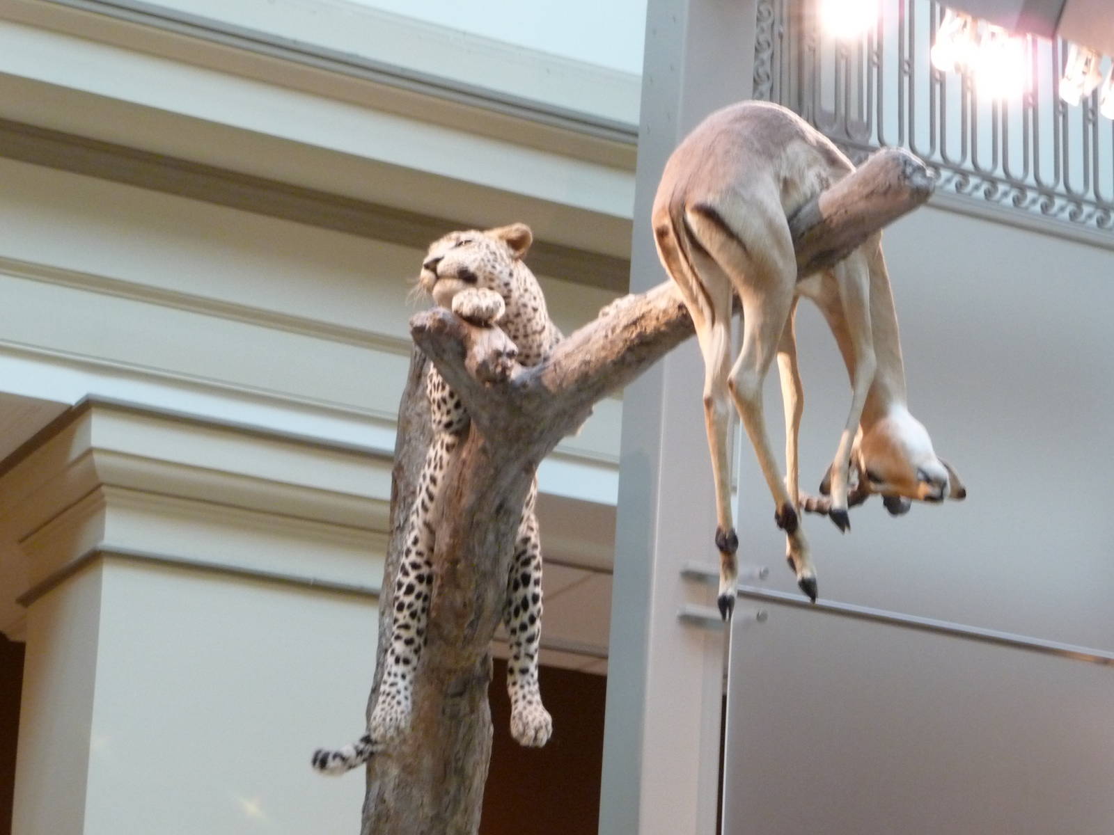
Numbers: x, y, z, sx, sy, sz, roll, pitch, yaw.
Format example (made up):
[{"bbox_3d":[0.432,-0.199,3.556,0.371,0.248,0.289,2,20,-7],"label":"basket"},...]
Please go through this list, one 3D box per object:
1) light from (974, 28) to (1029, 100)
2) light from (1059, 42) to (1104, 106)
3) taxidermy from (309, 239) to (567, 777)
[{"bbox_3d":[1.229,-0.986,9.970,0.130,0.170,0.140,-6,-20,24],"label":"light"},{"bbox_3d":[1.469,-0.962,10.100,0.110,0.155,0.130,-15,-25,42],"label":"light"},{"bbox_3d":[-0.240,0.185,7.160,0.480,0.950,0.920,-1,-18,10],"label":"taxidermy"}]

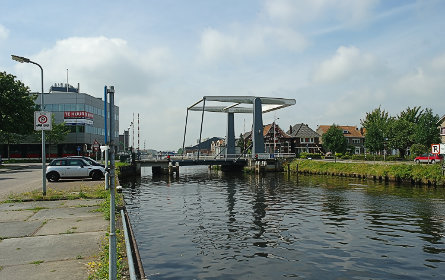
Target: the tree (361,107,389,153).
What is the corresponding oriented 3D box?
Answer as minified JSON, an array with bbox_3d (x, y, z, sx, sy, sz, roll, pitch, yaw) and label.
[{"bbox_3d":[31.904,-1.460,70.000,5.877,11.353,5.701,0,-2,0],"label":"tree"}]

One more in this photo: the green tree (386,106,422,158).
[{"bbox_3d":[36.018,-1.280,66.000,7.124,10.700,6.911,0,-2,0],"label":"green tree"}]

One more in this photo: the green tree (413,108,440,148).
[{"bbox_3d":[40.421,-1.082,66.000,5.640,10.304,5.471,0,-2,0],"label":"green tree"}]

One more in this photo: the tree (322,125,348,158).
[{"bbox_3d":[27.047,0.433,80.000,6.117,8.302,5.933,0,-2,0],"label":"tree"}]

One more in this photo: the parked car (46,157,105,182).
[{"bbox_3d":[-9.100,1.830,21.000,3.650,1.410,1.690,1,-2,-20],"label":"parked car"}]

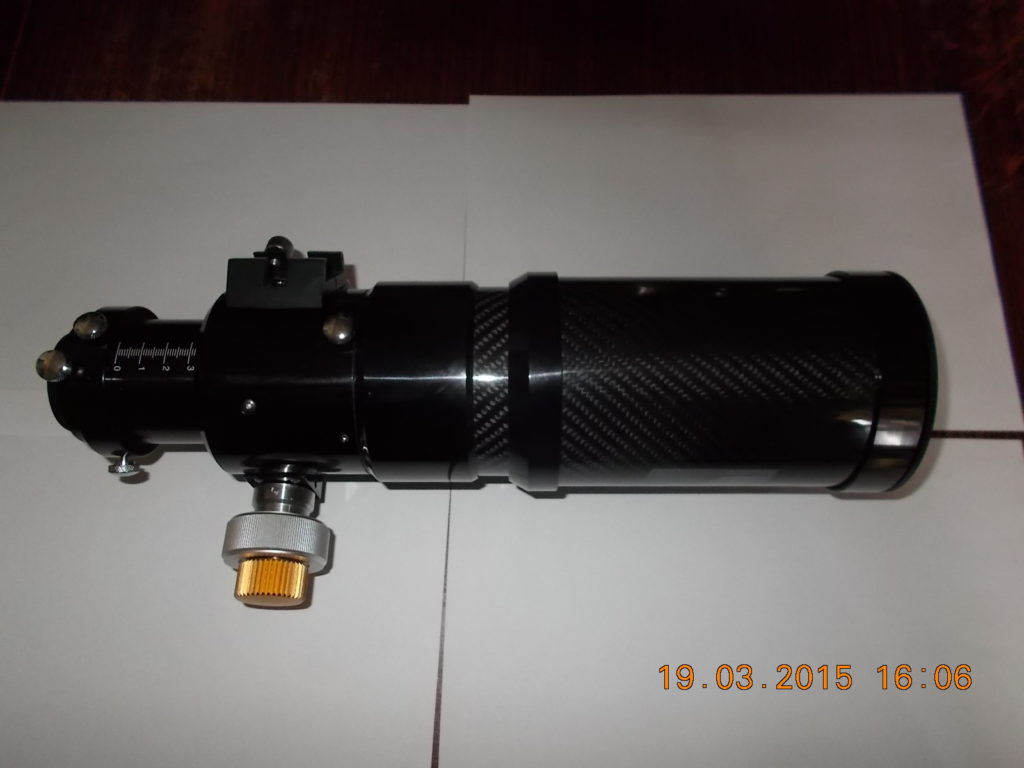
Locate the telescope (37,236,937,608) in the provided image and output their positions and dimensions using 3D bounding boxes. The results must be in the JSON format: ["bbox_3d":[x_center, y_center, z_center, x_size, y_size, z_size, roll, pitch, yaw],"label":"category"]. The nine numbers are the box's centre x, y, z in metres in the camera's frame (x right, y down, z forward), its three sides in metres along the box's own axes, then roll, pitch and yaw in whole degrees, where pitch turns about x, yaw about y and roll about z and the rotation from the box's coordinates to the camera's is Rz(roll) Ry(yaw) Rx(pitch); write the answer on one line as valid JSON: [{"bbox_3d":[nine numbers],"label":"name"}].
[{"bbox_3d":[-0.014,0.016,0.348,0.354,0.113,0.162,0,73,0],"label":"telescope"}]

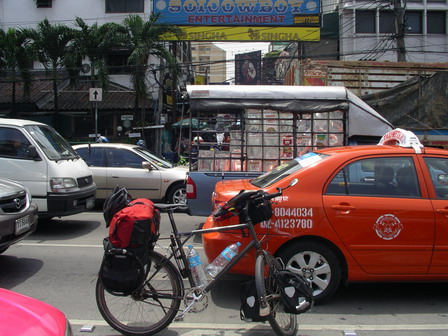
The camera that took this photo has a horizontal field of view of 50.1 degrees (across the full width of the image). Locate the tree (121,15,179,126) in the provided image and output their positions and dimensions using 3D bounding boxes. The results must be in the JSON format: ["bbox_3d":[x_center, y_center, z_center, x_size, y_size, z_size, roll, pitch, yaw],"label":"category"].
[{"bbox_3d":[-2.441,-2.224,15.700,2.100,5.673,2.100,0,3,0],"label":"tree"}]

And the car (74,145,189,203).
[{"bbox_3d":[-2.330,0.141,11.476,4.650,1.420,1.750,0,3,3],"label":"car"}]

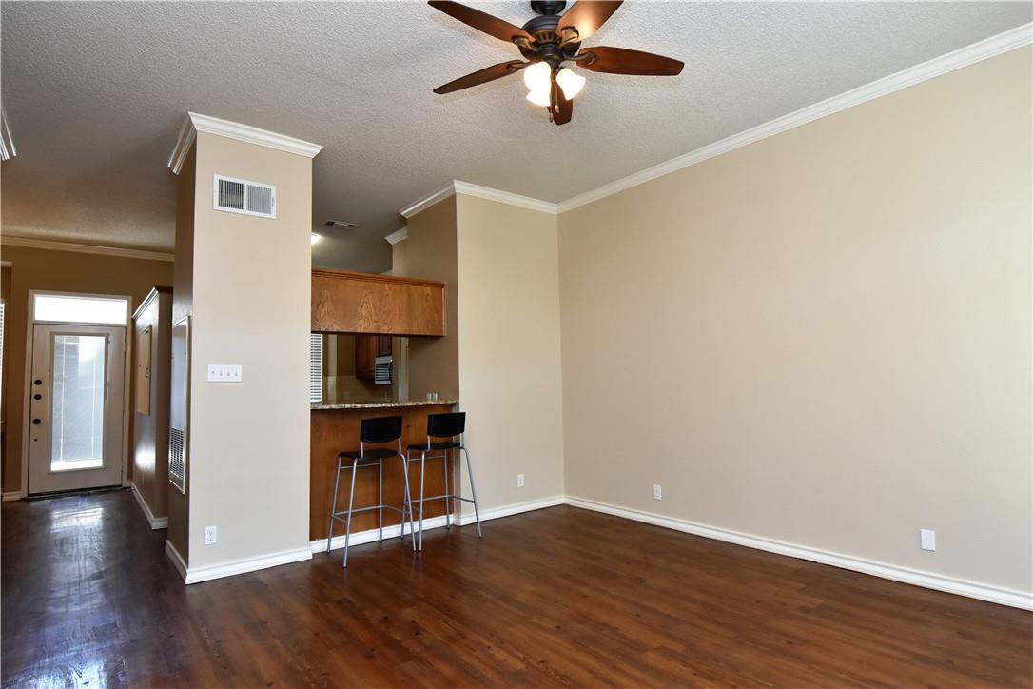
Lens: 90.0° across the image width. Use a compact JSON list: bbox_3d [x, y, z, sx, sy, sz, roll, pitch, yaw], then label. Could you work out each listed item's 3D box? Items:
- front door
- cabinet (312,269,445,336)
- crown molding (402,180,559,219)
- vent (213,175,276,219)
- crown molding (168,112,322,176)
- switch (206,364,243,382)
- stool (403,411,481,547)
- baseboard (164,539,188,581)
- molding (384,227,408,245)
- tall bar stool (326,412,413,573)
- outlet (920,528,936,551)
[{"bbox_3d":[-5.412,0.777,6.404,0.890,2.030,0.045,2,-5,-37],"label":"front door"},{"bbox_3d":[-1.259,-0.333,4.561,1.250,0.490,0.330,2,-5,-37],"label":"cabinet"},{"bbox_3d":[-0.407,-1.395,5.462,1.230,0.100,1.100,2,-5,-39],"label":"crown molding"},{"bbox_3d":[-1.935,-1.046,3.684,0.400,0.245,0.020,2,-5,-37],"label":"vent"},{"bbox_3d":[-2.174,-1.448,4.113,0.900,0.095,1.060,2,-5,-39],"label":"crown molding"},{"bbox_3d":[-1.997,0.198,3.538,0.205,0.112,0.010,2,-5,-37],"label":"switch"},{"bbox_3d":[-0.626,1.070,4.244,0.510,1.015,0.430,2,-5,-39],"label":"stool"},{"bbox_3d":[-2.424,1.537,3.691,0.018,0.090,0.950,2,-5,-40],"label":"baseboard"},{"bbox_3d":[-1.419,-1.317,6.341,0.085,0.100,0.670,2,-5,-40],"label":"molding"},{"bbox_3d":[-1.115,1.061,3.941,0.510,1.015,0.430,2,-5,-39],"label":"tall bar stool"},{"bbox_3d":[2.401,1.141,3.009,0.008,0.116,0.072,2,-5,-40],"label":"outlet"}]

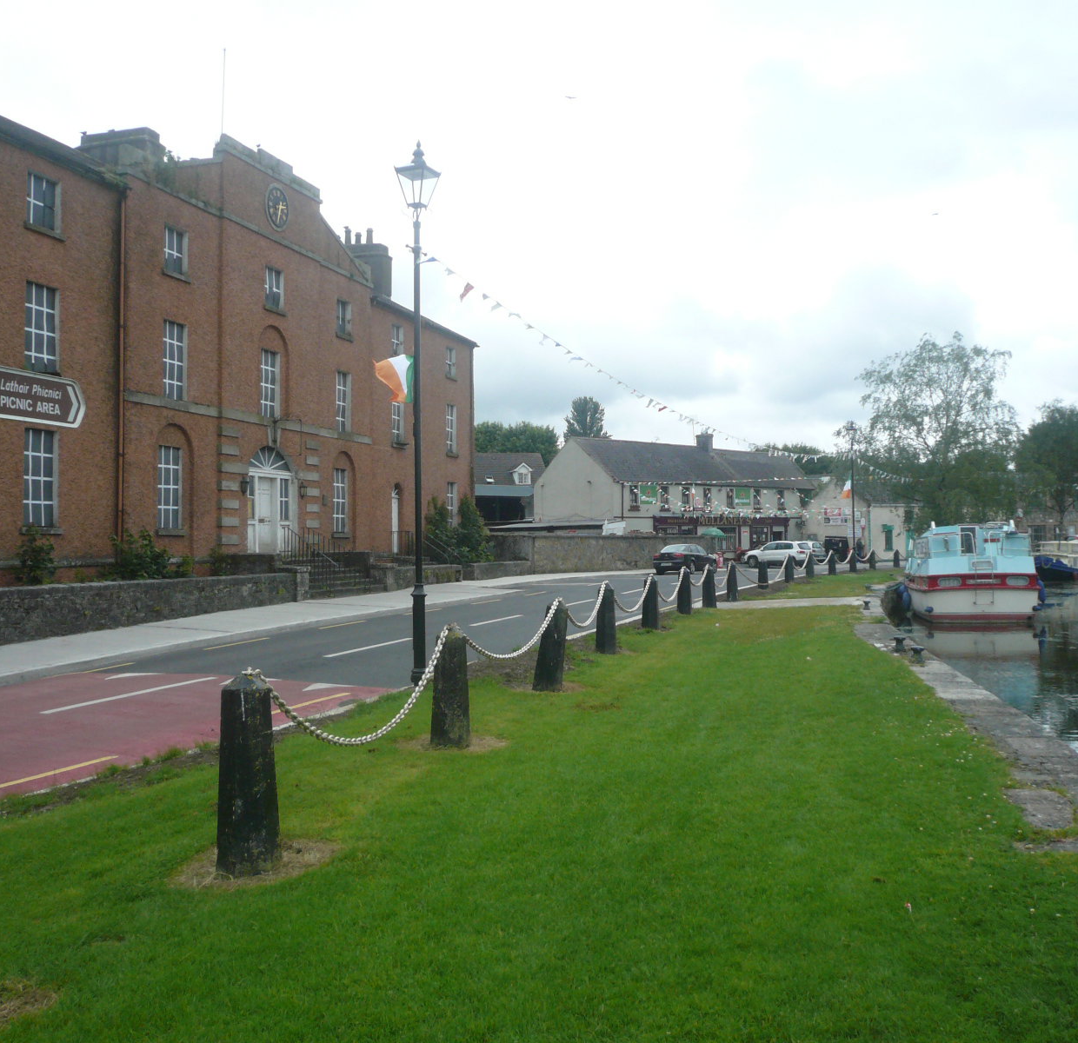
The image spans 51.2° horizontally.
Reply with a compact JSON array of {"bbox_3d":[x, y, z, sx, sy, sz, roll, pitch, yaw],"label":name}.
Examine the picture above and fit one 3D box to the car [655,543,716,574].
[{"bbox_3d":[7.236,1.849,55.500,1.770,1.460,4.600,0,-1,26],"label":"car"}]

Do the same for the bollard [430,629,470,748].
[{"bbox_3d":[-0.699,1.297,8.928,0.305,0.930,0.305,0,-1,0],"label":"bollard"}]

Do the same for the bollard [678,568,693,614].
[{"bbox_3d":[3.377,1.602,26.000,0.340,1.050,0.340,0,-1,22],"label":"bollard"}]

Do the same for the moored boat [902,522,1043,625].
[{"bbox_3d":[13.000,1.580,35.300,3.200,2.850,9.000,0,-1,11],"label":"moored boat"}]

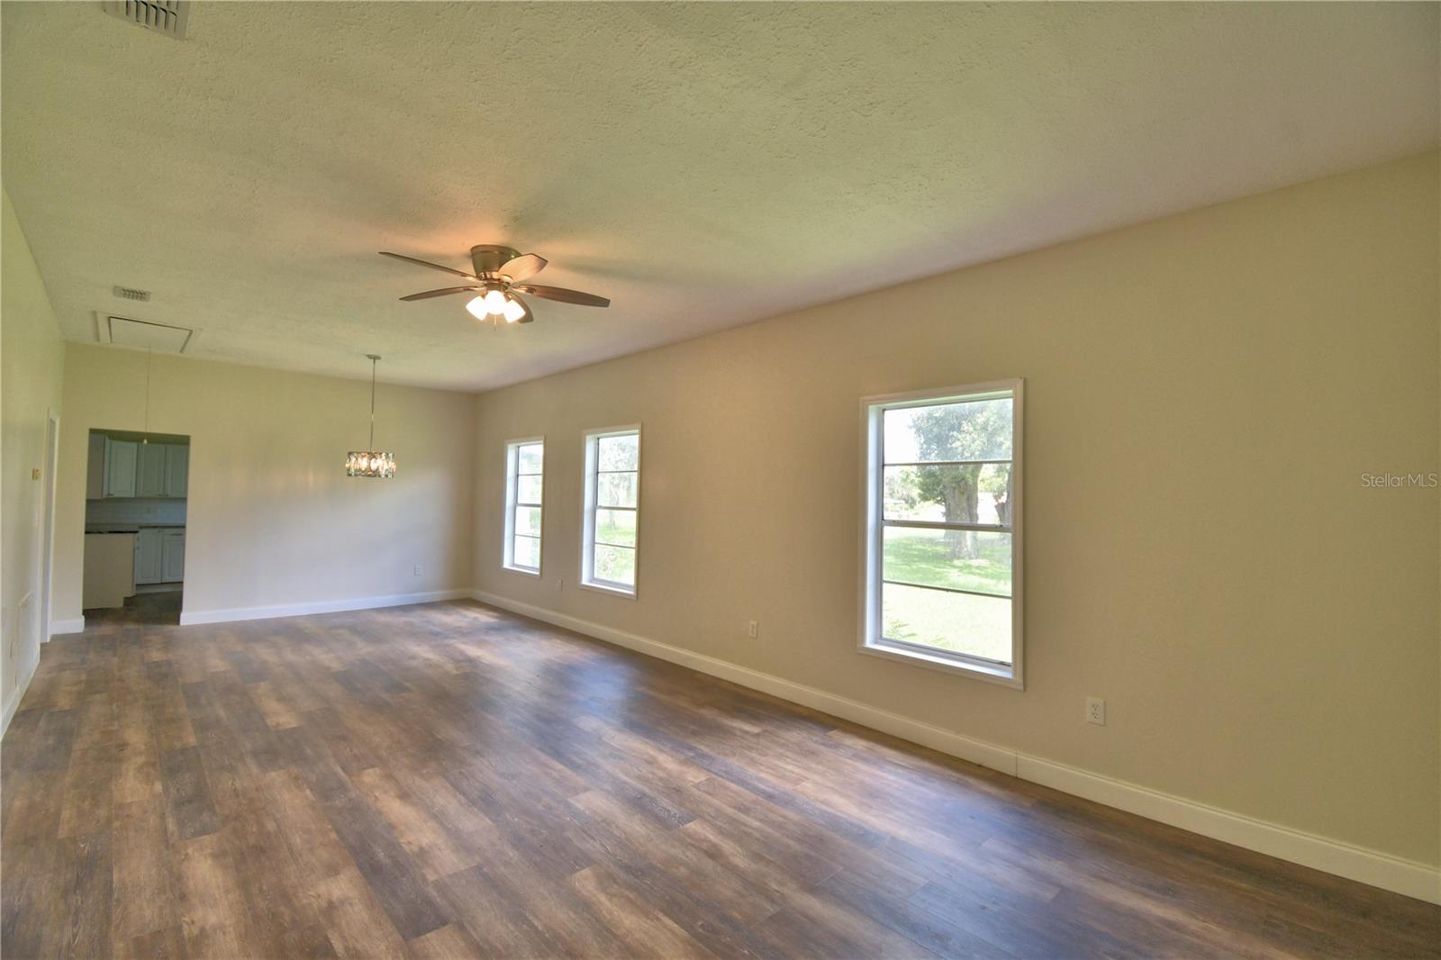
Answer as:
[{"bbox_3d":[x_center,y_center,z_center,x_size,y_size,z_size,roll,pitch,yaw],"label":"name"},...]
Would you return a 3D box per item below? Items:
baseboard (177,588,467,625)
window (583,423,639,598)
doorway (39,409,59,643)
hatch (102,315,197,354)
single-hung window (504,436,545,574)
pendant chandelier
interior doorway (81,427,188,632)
[{"bbox_3d":[-4.621,1.547,7.382,3.000,0.140,0.020,3,-2,-38],"label":"baseboard"},{"bbox_3d":[-1.108,0.311,6.177,0.990,1.670,0.130,-1,-2,45],"label":"window"},{"bbox_3d":[-6.038,0.485,5.313,1.020,2.080,0.130,-1,-2,45],"label":"doorway"},{"bbox_3d":[-5.408,-1.355,5.686,1.330,0.040,0.540,-1,-2,45],"label":"hatch"},{"bbox_3d":[-2.419,0.322,7.485,0.980,1.660,0.130,-1,-2,45],"label":"single-hung window"},{"bbox_3d":[-3.664,-0.660,6.331,0.460,1.270,0.460,-1,-2,45],"label":"pendant chandelier"},{"bbox_3d":[-6.107,0.534,6.305,0.750,2.050,0.130,3,-2,-38],"label":"interior doorway"}]

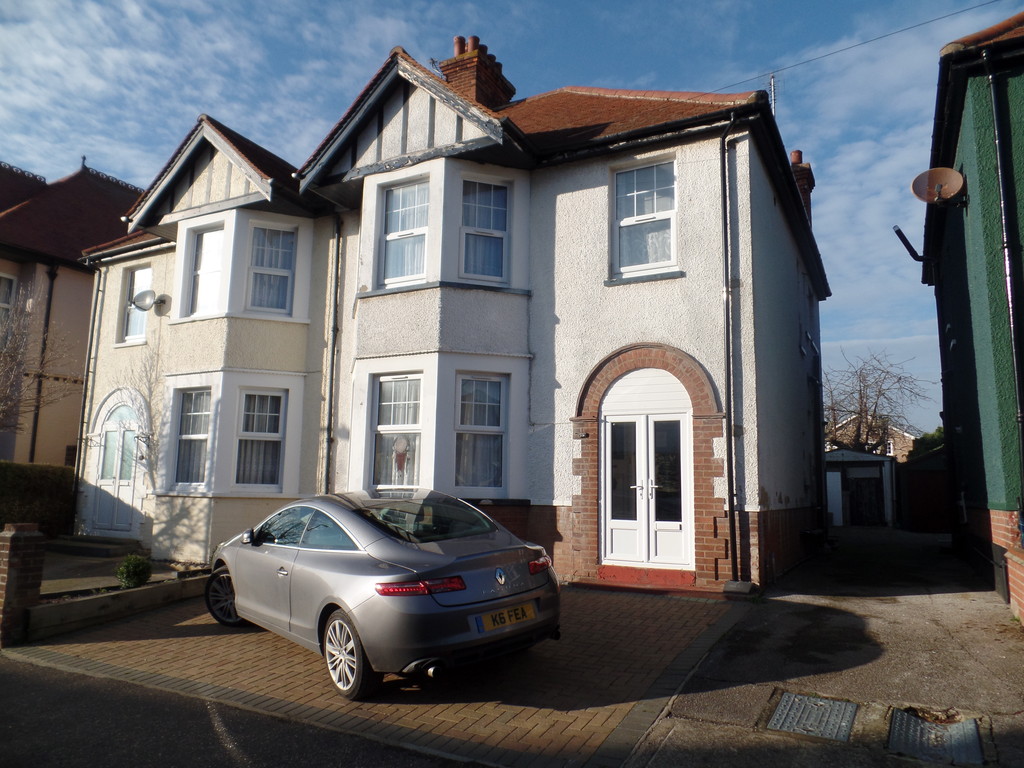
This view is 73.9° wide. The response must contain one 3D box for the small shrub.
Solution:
[{"bbox_3d":[-4.242,2.107,7.647,0.397,0.393,0.397,-3,-8,29],"label":"small shrub"}]

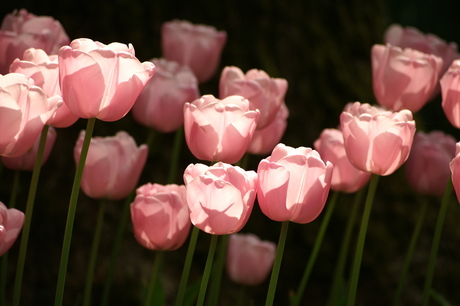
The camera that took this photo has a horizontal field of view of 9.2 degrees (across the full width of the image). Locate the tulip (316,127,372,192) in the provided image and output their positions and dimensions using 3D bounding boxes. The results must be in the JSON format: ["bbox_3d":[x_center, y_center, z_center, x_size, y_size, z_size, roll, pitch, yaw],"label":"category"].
[{"bbox_3d":[0.106,0.007,2.680,0.055,0.058,0.055,12,9,0],"label":"tulip"}]

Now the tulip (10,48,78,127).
[{"bbox_3d":[-0.164,-0.058,2.560,0.066,0.066,0.066,7,9,0],"label":"tulip"}]

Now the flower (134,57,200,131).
[{"bbox_3d":[-0.062,-0.056,2.780,0.065,0.068,0.063,6,5,0],"label":"flower"}]

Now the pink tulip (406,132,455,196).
[{"bbox_3d":[0.209,0.011,3.000,0.055,0.063,0.055,8,9,0],"label":"pink tulip"}]

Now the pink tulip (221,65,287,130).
[{"bbox_3d":[0.022,-0.051,2.660,0.062,0.057,0.060,6,5,0],"label":"pink tulip"}]

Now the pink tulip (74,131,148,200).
[{"bbox_3d":[-0.113,0.012,2.740,0.070,0.063,0.068,5,5,0],"label":"pink tulip"}]

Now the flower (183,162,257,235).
[{"bbox_3d":[-0.008,0.040,2.550,0.065,0.061,0.063,6,5,0],"label":"flower"}]

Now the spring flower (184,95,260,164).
[{"bbox_3d":[-0.006,-0.020,2.500,0.065,0.058,0.065,6,9,0],"label":"spring flower"}]

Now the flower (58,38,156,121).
[{"bbox_3d":[-0.103,-0.062,2.420,0.079,0.065,0.079,9,9,0],"label":"flower"}]

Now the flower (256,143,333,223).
[{"bbox_3d":[0.057,0.027,2.530,0.065,0.065,0.063,5,5,0],"label":"flower"}]

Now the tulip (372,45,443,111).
[{"bbox_3d":[0.162,-0.068,2.630,0.064,0.059,0.062,7,5,0],"label":"tulip"}]

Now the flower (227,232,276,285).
[{"bbox_3d":[0.023,0.113,3.050,0.053,0.055,0.053,6,9,0],"label":"flower"}]

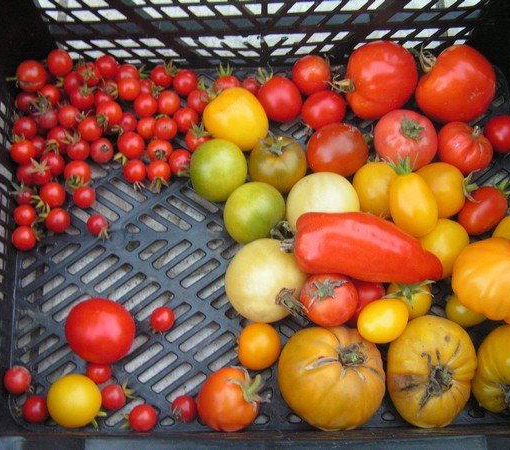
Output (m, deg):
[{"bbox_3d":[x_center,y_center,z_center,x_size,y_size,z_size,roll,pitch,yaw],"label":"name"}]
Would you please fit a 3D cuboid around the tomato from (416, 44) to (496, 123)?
[{"bbox_3d":[0.201,-0.142,0.662,0.073,0.081,0.081,36,85,-7],"label":"tomato"}]

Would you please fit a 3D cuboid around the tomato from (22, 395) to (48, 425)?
[{"bbox_3d":[-0.201,0.169,0.603,0.024,0.024,0.024,0,75,-1],"label":"tomato"}]

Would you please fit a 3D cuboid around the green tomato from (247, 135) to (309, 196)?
[{"bbox_3d":[0.022,-0.060,0.652,0.057,0.052,0.057,-1,38,-1],"label":"green tomato"}]

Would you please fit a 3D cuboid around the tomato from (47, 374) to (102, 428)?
[{"bbox_3d":[-0.162,0.159,0.594,0.049,0.046,0.049,-1,75,-1],"label":"tomato"}]

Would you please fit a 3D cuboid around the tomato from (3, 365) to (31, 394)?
[{"bbox_3d":[-0.213,0.139,0.592,0.025,0.025,0.026,0,76,0],"label":"tomato"}]

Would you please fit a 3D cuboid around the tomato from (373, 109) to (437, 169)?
[{"bbox_3d":[0.144,-0.081,0.629,0.060,0.052,0.060,0,76,0],"label":"tomato"}]

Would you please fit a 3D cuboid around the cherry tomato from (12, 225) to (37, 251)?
[{"bbox_3d":[-0.225,0.012,0.644,0.024,0.024,0.024,-1,75,-1],"label":"cherry tomato"}]

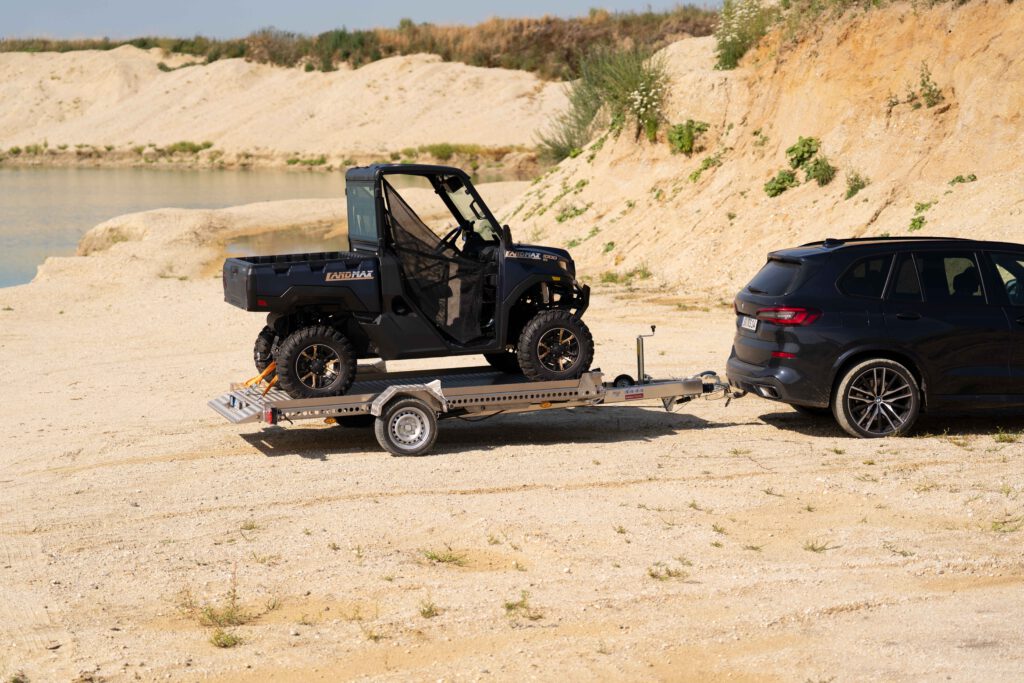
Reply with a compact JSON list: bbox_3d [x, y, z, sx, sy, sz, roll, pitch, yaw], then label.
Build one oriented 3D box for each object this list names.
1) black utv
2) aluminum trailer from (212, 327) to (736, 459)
[{"bbox_3d":[-0.904,-0.567,19.494,3.047,1.993,1.600,-4,5,-15],"label":"black utv"},{"bbox_3d":[-0.249,0.405,19.777,4.775,0.882,2.040,-4,5,-16],"label":"aluminum trailer"}]

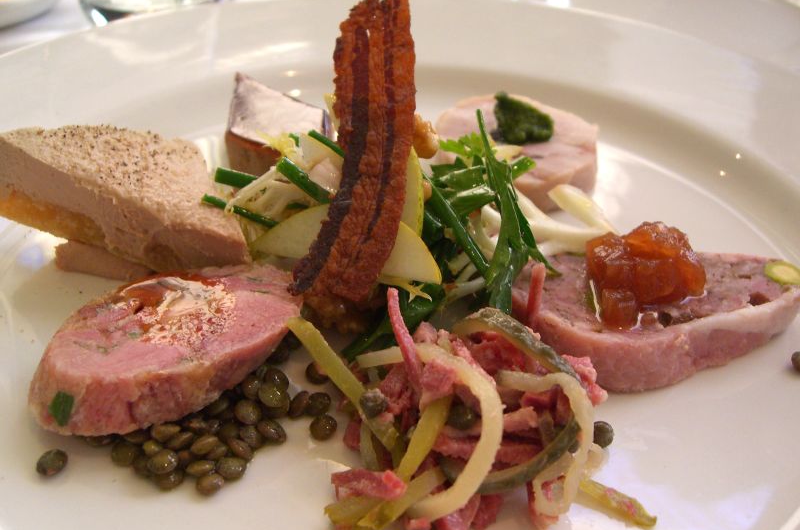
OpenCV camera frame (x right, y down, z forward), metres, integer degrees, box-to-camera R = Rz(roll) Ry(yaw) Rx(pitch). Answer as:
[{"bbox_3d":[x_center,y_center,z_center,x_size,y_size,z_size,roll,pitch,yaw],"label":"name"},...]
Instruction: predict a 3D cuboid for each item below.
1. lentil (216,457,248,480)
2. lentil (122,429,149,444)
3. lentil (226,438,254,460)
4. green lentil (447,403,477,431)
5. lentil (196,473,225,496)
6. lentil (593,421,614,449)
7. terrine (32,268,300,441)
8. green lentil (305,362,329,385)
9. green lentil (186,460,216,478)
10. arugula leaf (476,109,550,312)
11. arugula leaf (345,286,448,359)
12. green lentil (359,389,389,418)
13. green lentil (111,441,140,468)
[{"bbox_3d":[-0.034,0.041,0.178,0.006,0.004,0.006,1,35,0],"label":"lentil"},{"bbox_3d":[-0.056,0.036,0.185,0.006,0.004,0.006,1,35,0],"label":"lentil"},{"bbox_3d":[-0.033,0.038,0.181,0.006,0.004,0.006,41,22,0],"label":"lentil"},{"bbox_3d":[0.012,0.029,0.170,0.006,0.003,0.006,1,37,-1],"label":"green lentil"},{"bbox_3d":[-0.038,0.044,0.175,0.006,0.004,0.006,-16,28,0],"label":"lentil"},{"bbox_3d":[0.040,0.034,0.177,0.006,0.006,0.004,27,-5,-17],"label":"lentil"},{"bbox_3d":[-0.048,0.017,0.181,0.054,0.015,0.031,-16,43,-28],"label":"terrine"},{"bbox_3d":[-0.018,0.023,0.187,0.006,0.003,0.006,1,37,-1],"label":"green lentil"},{"bbox_3d":[-0.037,0.038,0.165,0.006,0.003,0.006,-17,-6,13],"label":"green lentil"},{"bbox_3d":[0.025,-0.012,0.196,0.015,0.045,0.009,-8,-7,8],"label":"arugula leaf"},{"bbox_3d":[-0.001,0.013,0.193,0.030,0.009,0.013,-32,46,-20],"label":"arugula leaf"},{"bbox_3d":[-0.005,0.028,0.176,0.006,0.005,0.006,1,35,0],"label":"green lentil"},{"bbox_3d":[-0.056,0.039,0.181,0.006,0.004,0.006,1,35,0],"label":"green lentil"}]

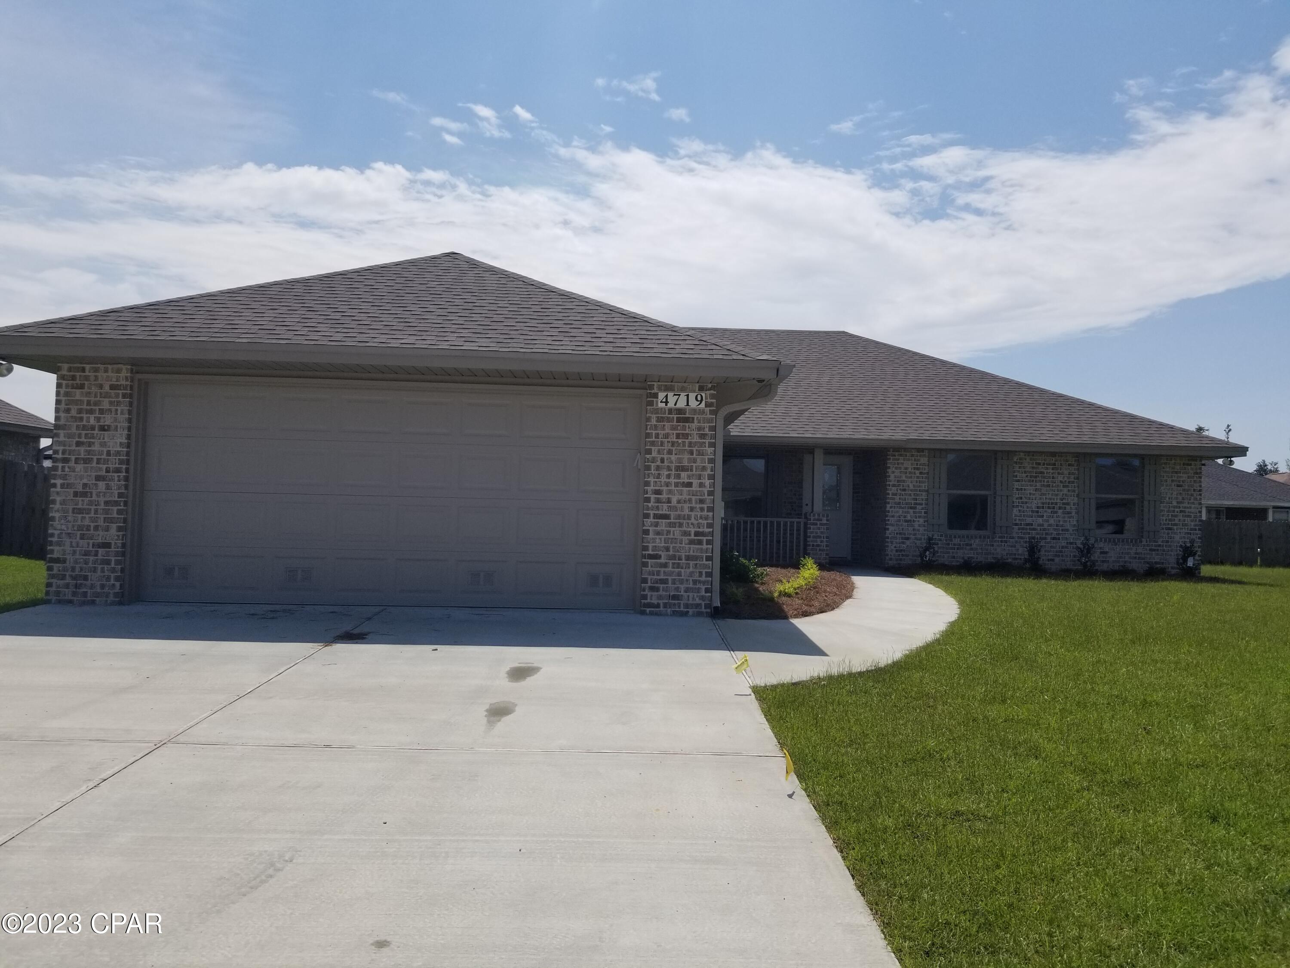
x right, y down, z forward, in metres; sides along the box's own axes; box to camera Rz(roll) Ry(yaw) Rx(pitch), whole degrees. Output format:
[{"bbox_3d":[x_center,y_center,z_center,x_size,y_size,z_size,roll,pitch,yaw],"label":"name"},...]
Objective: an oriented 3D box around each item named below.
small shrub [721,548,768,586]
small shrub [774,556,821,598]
[{"bbox_3d":[1.315,1.111,13.100,0.700,0.460,0.620,2,-1,-2],"label":"small shrub"},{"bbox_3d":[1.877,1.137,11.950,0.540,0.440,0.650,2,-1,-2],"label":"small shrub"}]

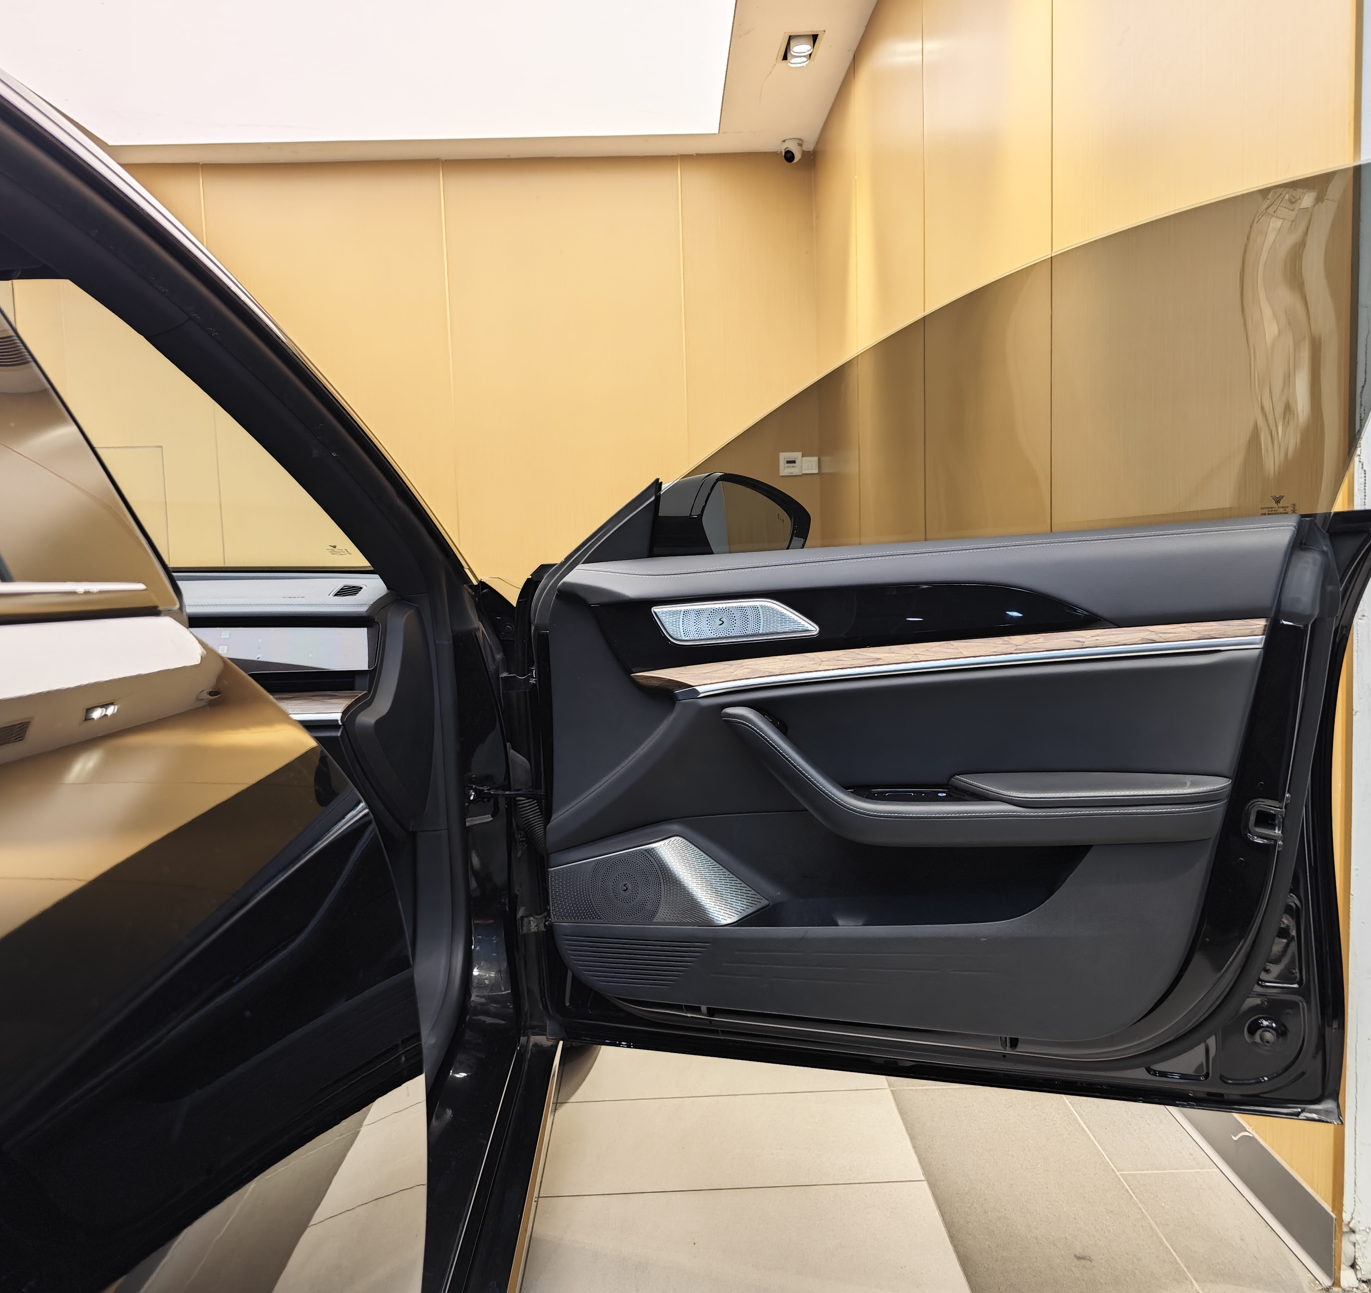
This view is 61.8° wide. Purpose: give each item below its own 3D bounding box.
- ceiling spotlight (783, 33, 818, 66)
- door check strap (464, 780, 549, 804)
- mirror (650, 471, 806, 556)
[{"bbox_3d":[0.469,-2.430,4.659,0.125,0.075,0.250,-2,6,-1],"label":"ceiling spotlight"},{"bbox_3d":[-0.261,0.213,1.665,0.120,0.035,0.030,-1,5,10],"label":"door check strap"},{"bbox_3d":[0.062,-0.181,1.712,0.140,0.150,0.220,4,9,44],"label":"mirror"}]

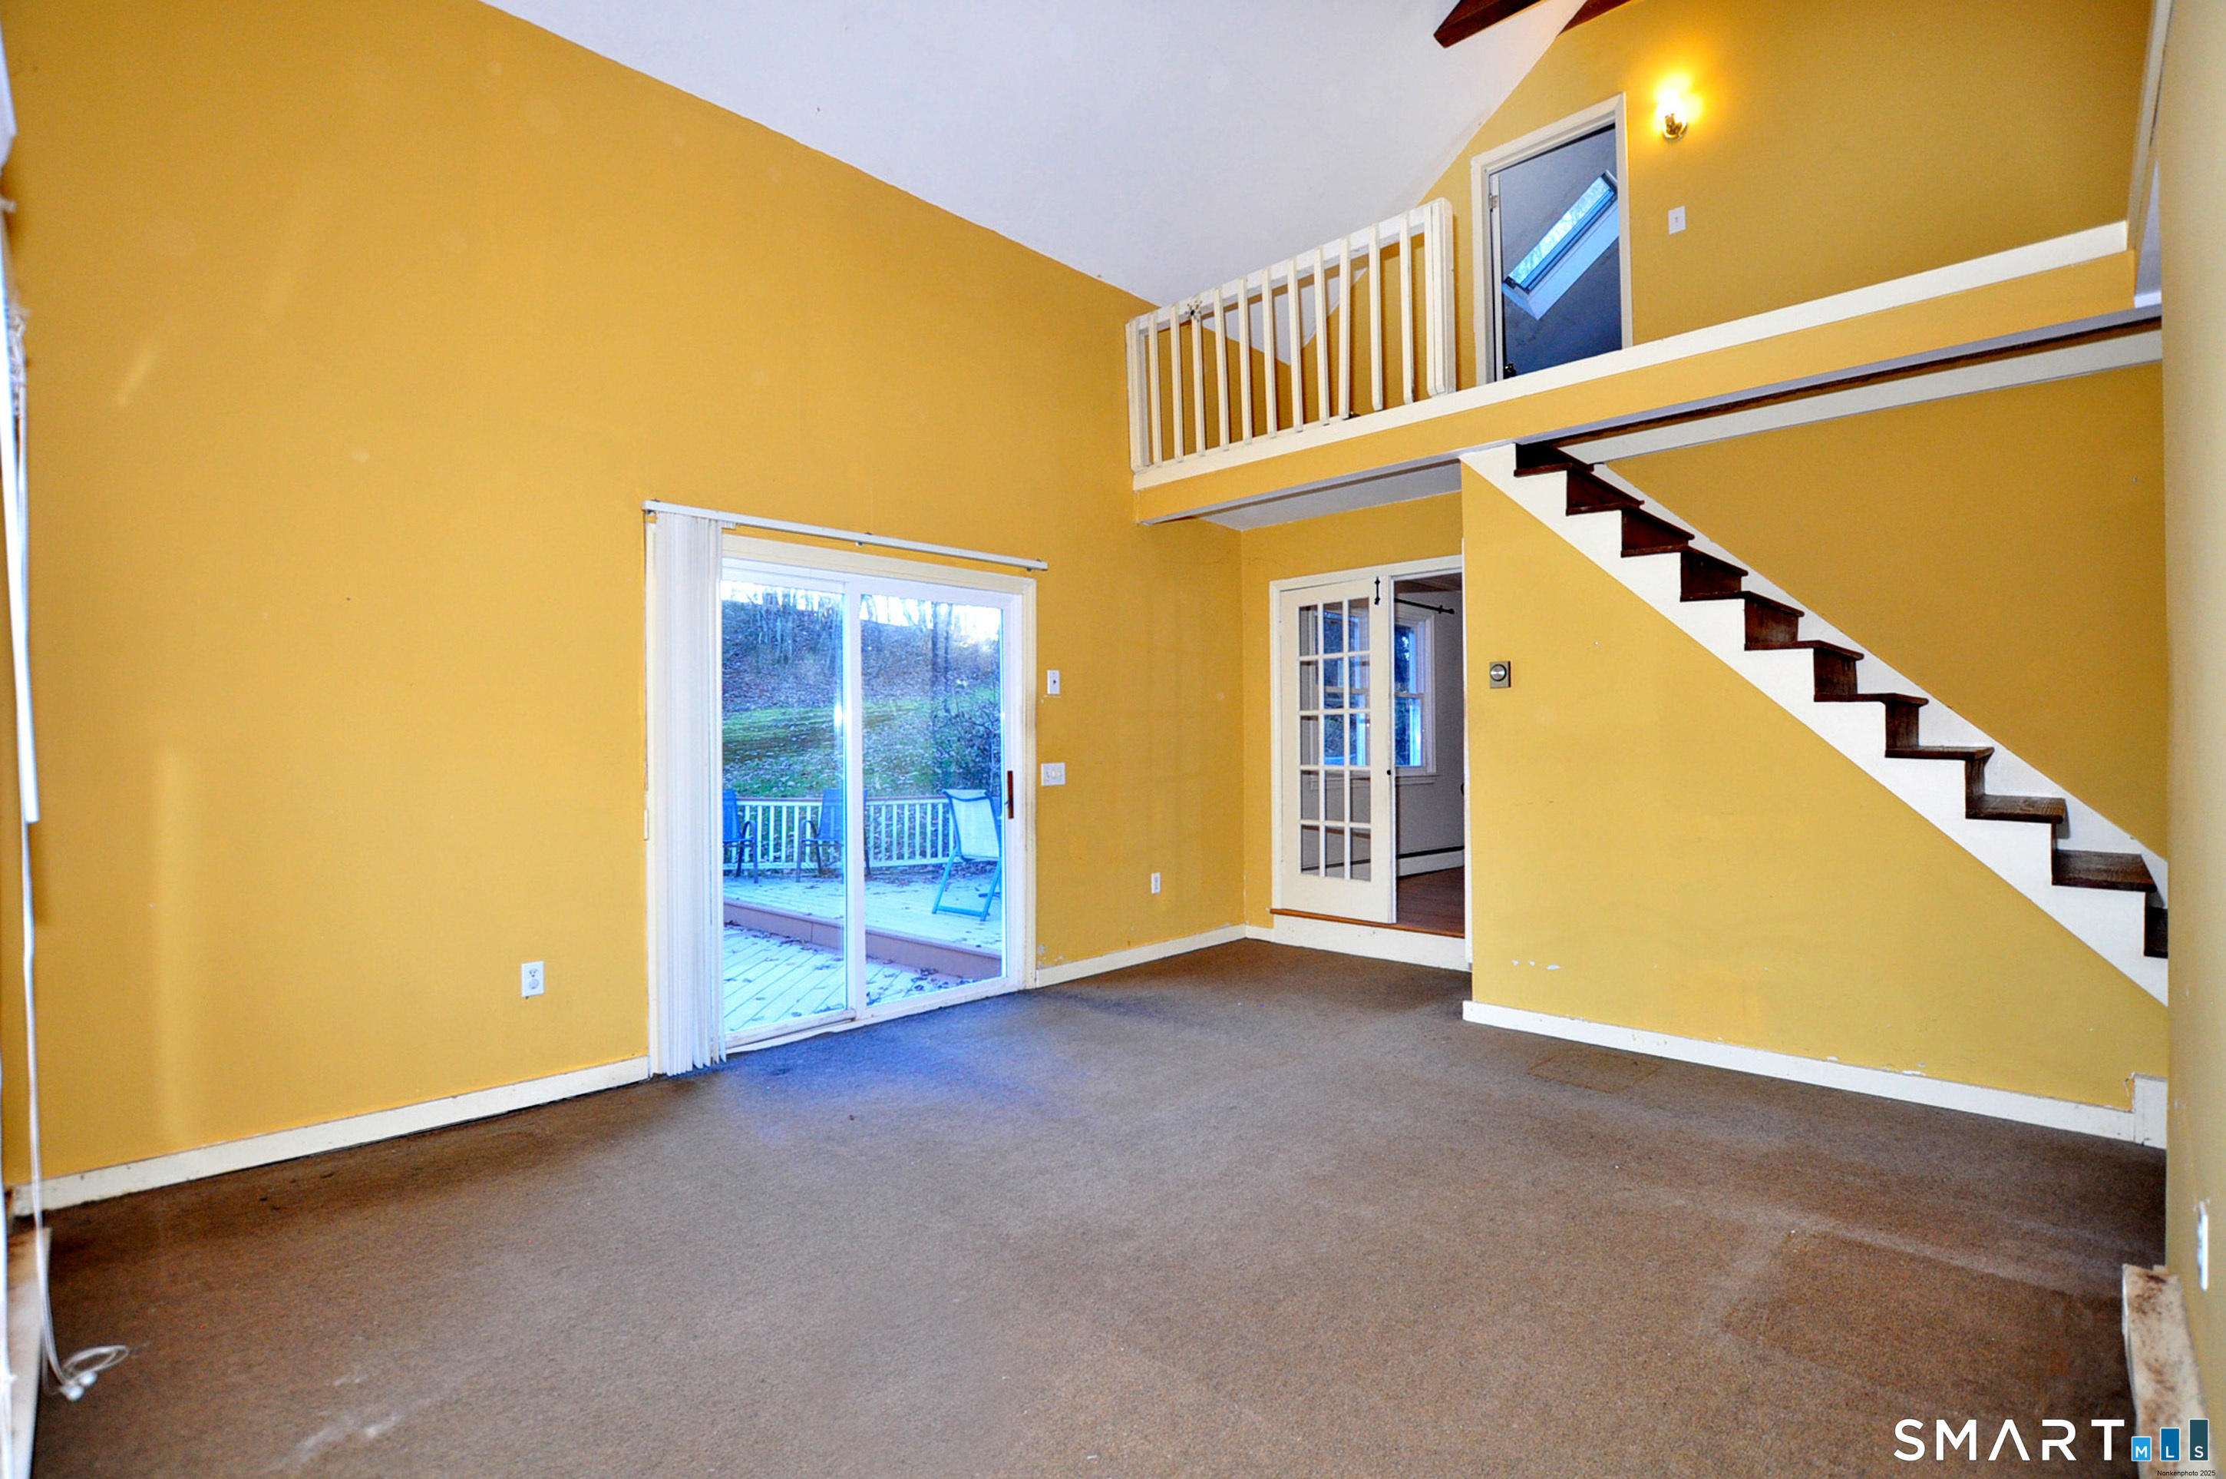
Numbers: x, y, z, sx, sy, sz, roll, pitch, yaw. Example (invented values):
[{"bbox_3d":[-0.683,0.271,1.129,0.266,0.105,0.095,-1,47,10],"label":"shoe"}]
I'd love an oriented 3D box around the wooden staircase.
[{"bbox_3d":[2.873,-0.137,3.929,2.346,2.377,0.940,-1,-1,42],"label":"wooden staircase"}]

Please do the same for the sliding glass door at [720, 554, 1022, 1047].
[{"bbox_3d":[-1.106,0.259,4.518,1.726,2.015,0.114,0,-1,-45],"label":"sliding glass door"}]

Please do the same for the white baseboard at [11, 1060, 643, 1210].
[{"bbox_3d":[-2.351,1.242,3.213,1.627,0.083,0.021,0,-1,-45],"label":"white baseboard"}]

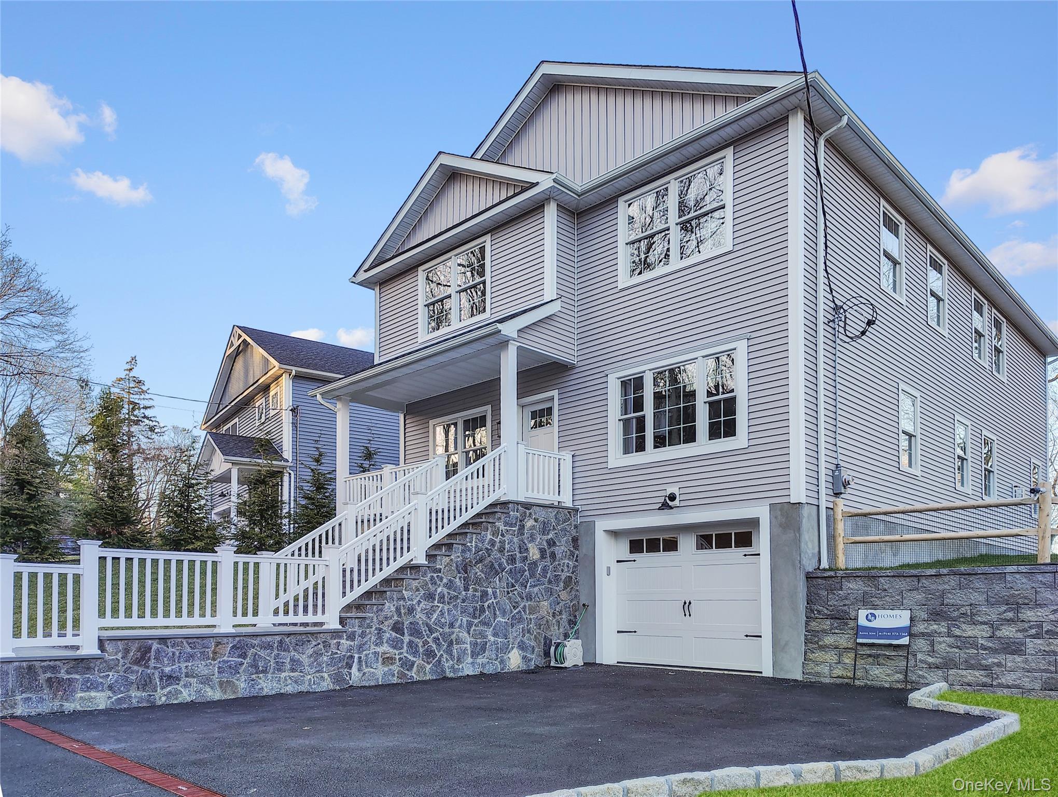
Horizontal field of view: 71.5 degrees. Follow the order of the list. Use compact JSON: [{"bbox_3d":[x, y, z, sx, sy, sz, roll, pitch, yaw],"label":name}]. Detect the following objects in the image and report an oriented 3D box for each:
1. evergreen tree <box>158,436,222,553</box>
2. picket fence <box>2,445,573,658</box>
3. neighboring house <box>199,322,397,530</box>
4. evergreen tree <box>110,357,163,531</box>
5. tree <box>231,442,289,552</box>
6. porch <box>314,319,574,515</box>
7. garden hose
[{"bbox_3d":[-7.510,2.173,16.300,1.400,2.600,1.400,-7,-11,43],"label":"evergreen tree"},{"bbox_3d":[-2.940,2.050,11.109,2.405,2.872,8.554,-7,-11,43],"label":"picket fence"},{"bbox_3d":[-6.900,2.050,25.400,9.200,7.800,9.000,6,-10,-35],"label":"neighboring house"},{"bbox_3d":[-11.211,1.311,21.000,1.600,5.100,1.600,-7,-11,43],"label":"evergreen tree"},{"bbox_3d":[-6.299,2.332,17.200,1.250,2.600,1.250,-7,-11,43],"label":"tree"},{"bbox_3d":[-1.940,0.740,14.800,5.700,3.300,1.900,-7,-11,43],"label":"porch"},{"bbox_3d":[0.739,4.191,13.000,0.500,1.050,0.500,-7,-11,43],"label":"garden hose"}]

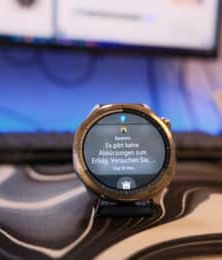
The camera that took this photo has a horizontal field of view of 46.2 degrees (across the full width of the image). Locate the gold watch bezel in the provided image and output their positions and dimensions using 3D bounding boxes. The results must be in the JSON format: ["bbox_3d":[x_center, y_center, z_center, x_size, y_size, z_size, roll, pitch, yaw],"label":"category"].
[{"bbox_3d":[0.006,0.010,0.121,0.046,0.046,0.011,-3,-24,-9],"label":"gold watch bezel"}]

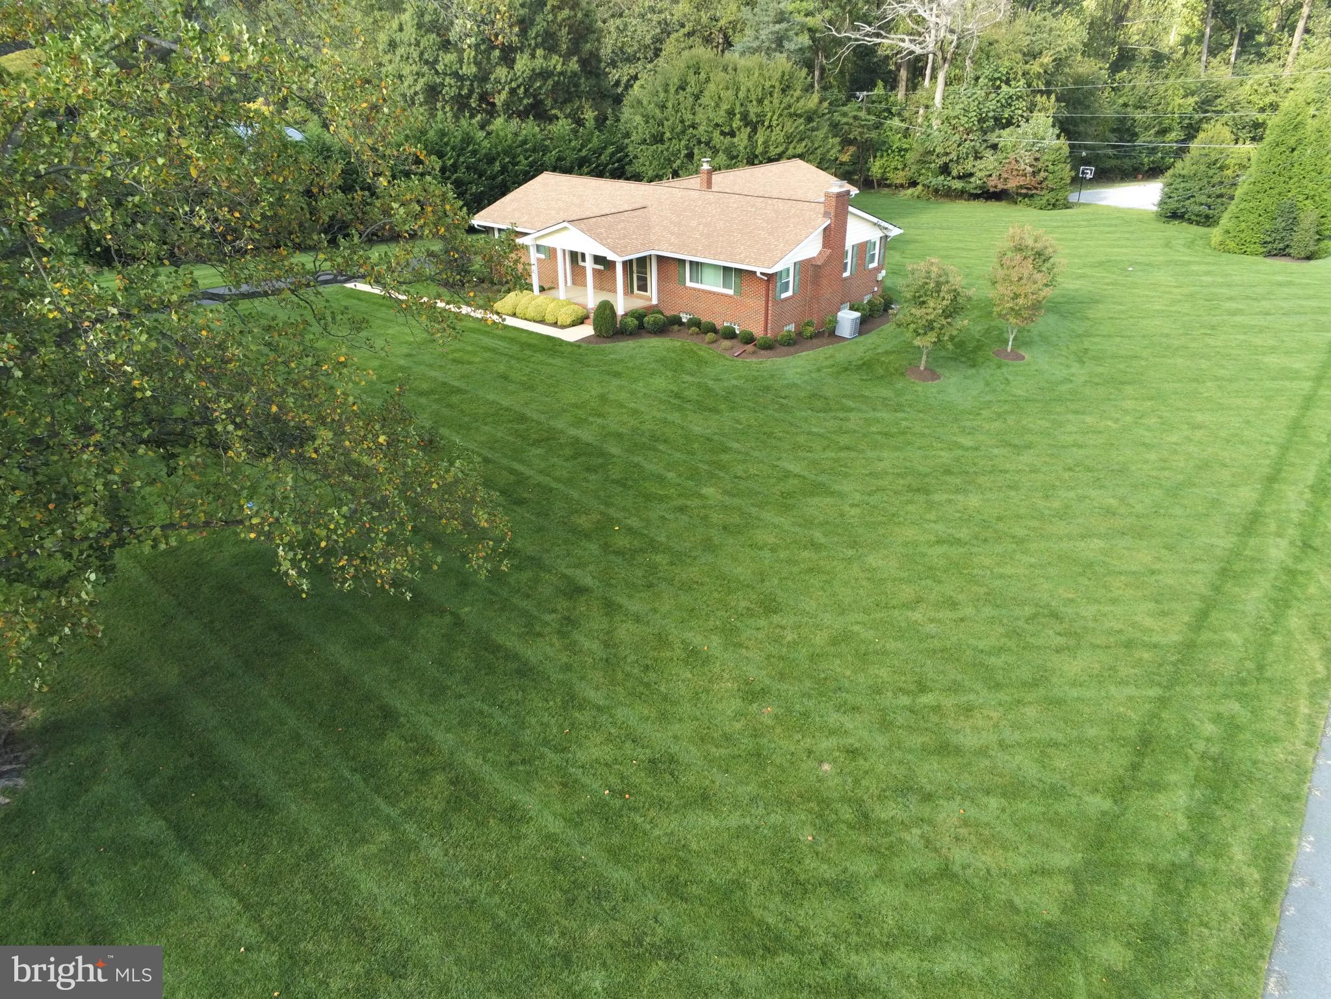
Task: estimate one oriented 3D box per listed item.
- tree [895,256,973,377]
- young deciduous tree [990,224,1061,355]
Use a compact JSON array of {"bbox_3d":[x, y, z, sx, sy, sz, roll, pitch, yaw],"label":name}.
[{"bbox_3d":[9.717,-6.716,32.291,2.624,4.188,2.624,7,28,15],"label":"tree"},{"bbox_3d":[13.738,-8.041,34.034,2.497,4.908,2.497,9,29,20],"label":"young deciduous tree"}]

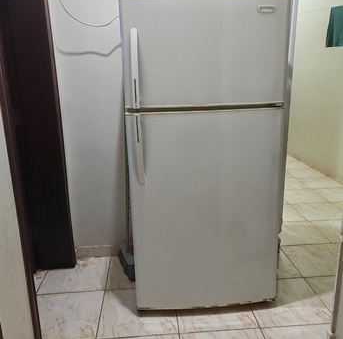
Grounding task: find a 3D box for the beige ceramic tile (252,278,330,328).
[{"bbox_3d":[0.695,0.809,2.190,0.445,0.010,0.445,-2,15,-4],"label":"beige ceramic tile"}]

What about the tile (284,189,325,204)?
[{"bbox_3d":[1.449,0.305,3.961,0.445,0.010,0.445,-2,15,-4],"label":"tile"}]

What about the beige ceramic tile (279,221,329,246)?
[{"bbox_3d":[1.072,0.557,3.075,0.445,0.010,0.445,-2,15,-4],"label":"beige ceramic tile"}]

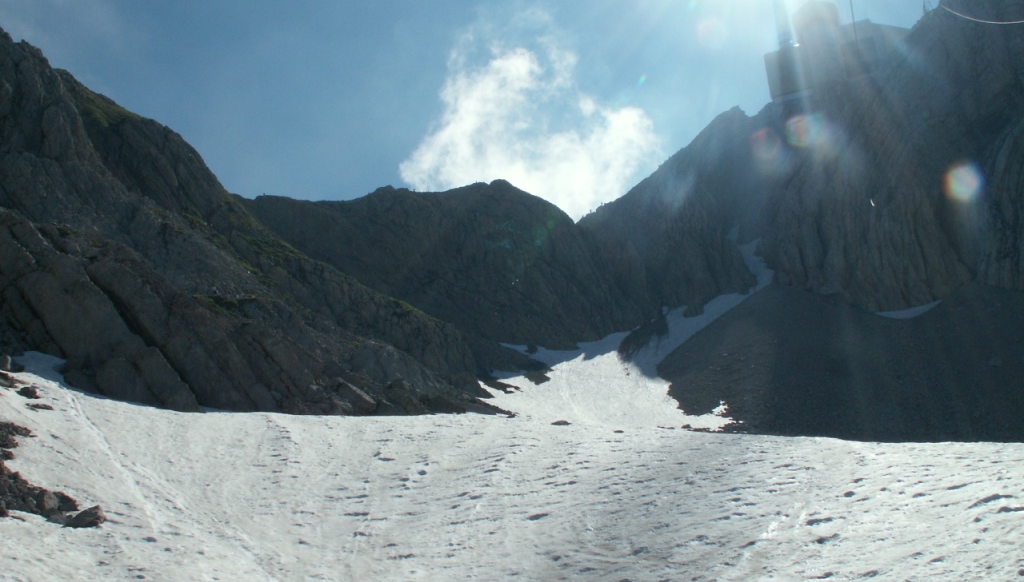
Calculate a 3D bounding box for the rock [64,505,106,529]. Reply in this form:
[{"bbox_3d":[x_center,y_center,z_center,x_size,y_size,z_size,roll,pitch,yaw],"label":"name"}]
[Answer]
[{"bbox_3d":[-7.620,4.038,18.500,0.740,0.380,0.520,2,-7,-18],"label":"rock"}]

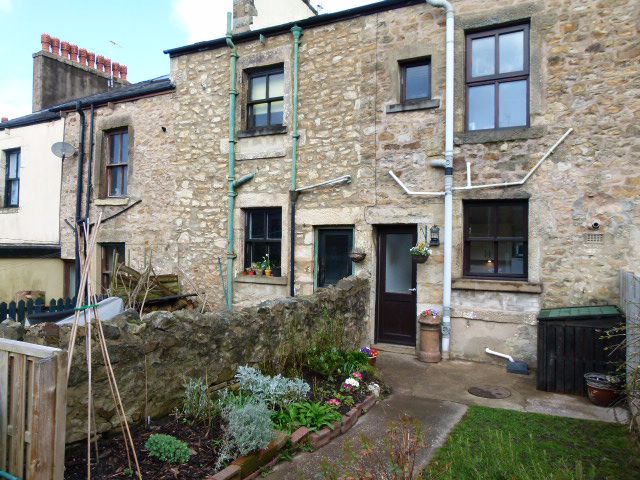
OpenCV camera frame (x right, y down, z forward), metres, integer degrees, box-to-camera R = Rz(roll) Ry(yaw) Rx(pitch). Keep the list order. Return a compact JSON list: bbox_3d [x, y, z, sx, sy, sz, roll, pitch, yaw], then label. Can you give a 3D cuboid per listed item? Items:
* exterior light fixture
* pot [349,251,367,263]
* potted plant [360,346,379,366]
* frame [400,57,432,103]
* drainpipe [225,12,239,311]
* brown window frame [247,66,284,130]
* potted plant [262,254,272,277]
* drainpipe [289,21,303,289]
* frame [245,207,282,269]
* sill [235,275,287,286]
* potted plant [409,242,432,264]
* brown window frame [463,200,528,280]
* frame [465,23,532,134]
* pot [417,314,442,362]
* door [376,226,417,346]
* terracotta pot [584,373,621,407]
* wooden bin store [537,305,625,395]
[{"bbox_3d":[1.884,-0.069,7.585,0.150,0.345,0.180,1,0,25],"label":"exterior light fixture"},{"bbox_3d":[0.677,0.304,8.126,0.290,0.190,0.230,1,0,25],"label":"pot"},{"bbox_3d":[0.760,1.790,7.100,0.270,0.300,0.250,1,0,0],"label":"potted plant"},{"bbox_3d":[1.688,-2.761,8.012,0.570,0.740,0.100,1,0,25],"label":"frame"},{"bbox_3d":[-1.791,-1.378,9.299,0.170,6.351,0.250,1,0,25],"label":"drainpipe"},{"bbox_3d":[-1.055,-2.835,9.281,0.920,1.240,0.100,1,0,25],"label":"brown window frame"},{"bbox_3d":[-1.026,0.495,9.087,0.170,0.439,0.170,1,0,25],"label":"potted plant"},{"bbox_3d":[-0.476,-1.270,8.697,0.190,5.500,0.170,1,0,25],"label":"drainpipe"},{"bbox_3d":[-1.103,0.026,9.274,0.952,1.352,0.100,1,0,25],"label":"frame"},{"bbox_3d":[-1.127,0.785,9.130,1.192,0.140,0.180,1,0,25],"label":"sill"},{"bbox_3d":[1.650,0.216,7.514,0.350,0.340,0.340,1,0,25],"label":"potted plant"},{"bbox_3d":[2.835,0.003,7.446,1.000,1.280,0.100,1,0,25],"label":"brown window frame"},{"bbox_3d":[2.858,-2.567,7.448,0.977,1.629,0.100,1,0,25],"label":"frame"},{"bbox_3d":[1.822,1.631,7.630,0.380,0.700,0.380,1,0,24],"label":"pot"},{"bbox_3d":[1.387,0.812,8.182,0.800,2.080,0.100,1,0,25],"label":"door"},{"bbox_3d":[3.333,1.785,5.441,0.380,0.290,0.380,1,0,25],"label":"terracotta pot"},{"bbox_3d":[3.398,1.420,6.082,0.950,1.030,0.700,1,0,29],"label":"wooden bin store"}]

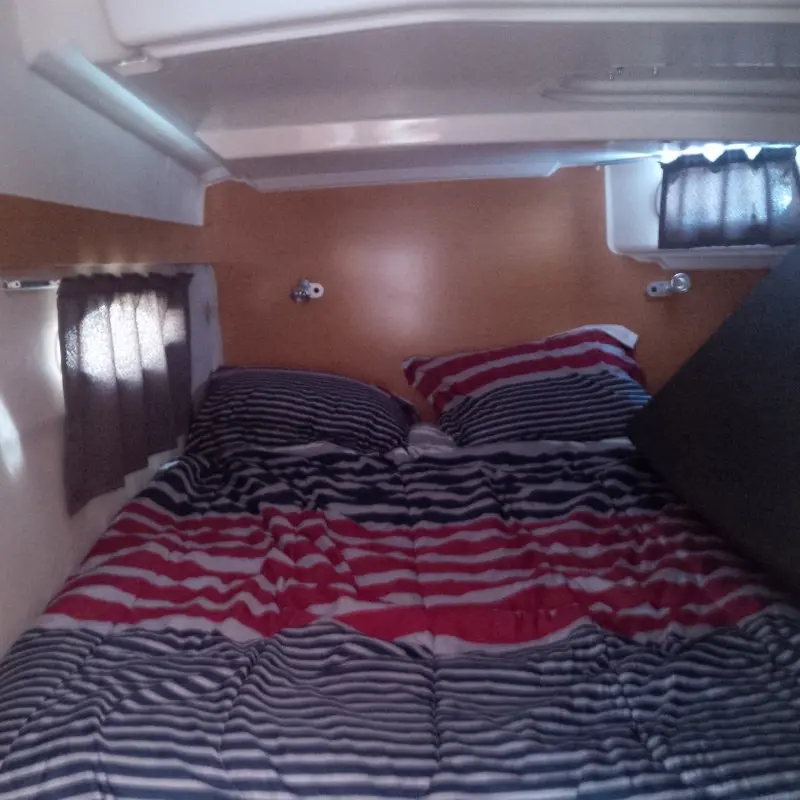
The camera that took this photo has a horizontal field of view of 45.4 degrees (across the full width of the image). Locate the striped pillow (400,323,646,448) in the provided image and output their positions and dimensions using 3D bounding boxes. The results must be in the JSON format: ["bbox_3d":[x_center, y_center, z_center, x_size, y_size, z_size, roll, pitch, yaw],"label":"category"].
[{"bbox_3d":[0.360,-0.020,2.620,0.640,0.400,0.150,-5,-31,-3],"label":"striped pillow"}]

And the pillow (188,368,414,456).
[{"bbox_3d":[-0.255,0.030,2.580,0.610,0.160,0.390,1,39,2],"label":"pillow"}]

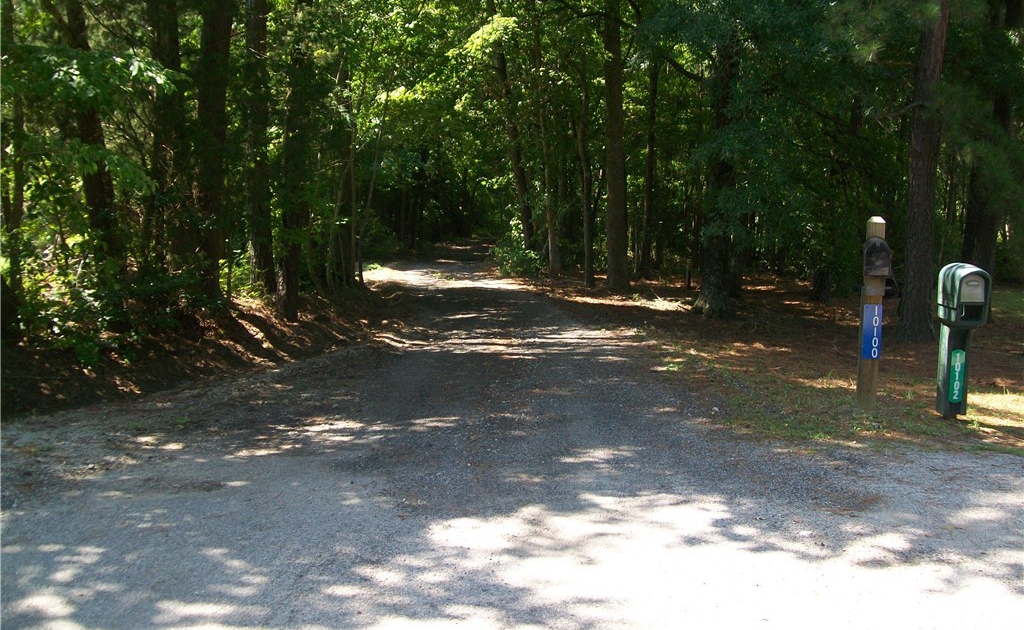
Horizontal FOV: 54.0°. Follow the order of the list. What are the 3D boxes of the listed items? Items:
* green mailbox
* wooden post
[{"bbox_3d":[3.479,0.185,7.795,0.275,1.180,0.470,1,5,8],"label":"green mailbox"},{"bbox_3d":[2.858,-0.011,7.978,0.155,1.550,0.160,2,5,9],"label":"wooden post"}]

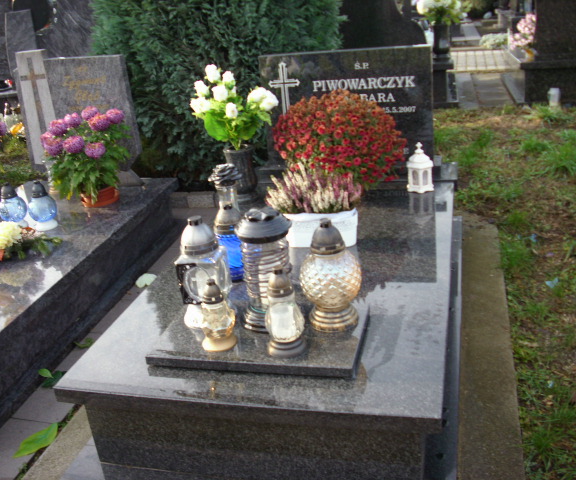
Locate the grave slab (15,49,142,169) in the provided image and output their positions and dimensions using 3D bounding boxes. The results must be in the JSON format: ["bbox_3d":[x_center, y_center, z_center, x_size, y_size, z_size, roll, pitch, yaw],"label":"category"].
[{"bbox_3d":[-1.169,-0.725,3.842,0.665,0.680,0.085,1,18,14],"label":"grave slab"}]

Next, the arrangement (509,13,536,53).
[{"bbox_3d":[2.403,-2.108,6.950,0.320,0.350,0.300,1,22,14],"label":"arrangement"}]

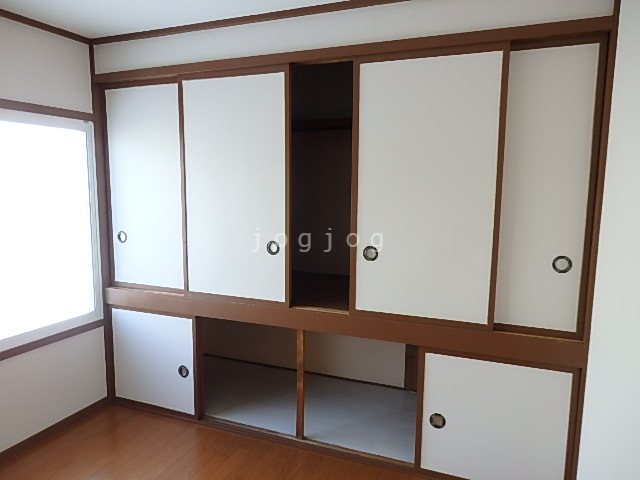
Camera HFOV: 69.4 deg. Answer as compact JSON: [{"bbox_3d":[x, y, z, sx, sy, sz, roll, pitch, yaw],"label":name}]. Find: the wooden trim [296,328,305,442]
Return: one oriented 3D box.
[{"bbox_3d":[-0.101,0.788,2.493,0.034,0.621,0.030,3,7,22],"label":"wooden trim"}]

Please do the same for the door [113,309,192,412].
[{"bbox_3d":[-1.030,0.740,2.877,0.639,0.613,0.030,3,8,21],"label":"door"}]

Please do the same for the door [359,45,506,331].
[{"bbox_3d":[0.474,-0.219,2.113,0.645,1.200,0.040,3,8,22],"label":"door"}]

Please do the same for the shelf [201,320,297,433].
[{"bbox_3d":[-0.275,0.724,2.962,0.644,0.610,0.759,3,7,22],"label":"shelf"}]

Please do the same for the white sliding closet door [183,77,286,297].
[{"bbox_3d":[-0.460,-0.272,2.491,0.645,1.200,0.040,3,8,22],"label":"white sliding closet door"}]

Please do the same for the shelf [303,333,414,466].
[{"bbox_3d":[0.334,0.756,2.720,0.603,0.605,0.759,3,7,22],"label":"shelf"}]

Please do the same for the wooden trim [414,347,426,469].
[{"bbox_3d":[0.485,0.820,2.260,0.034,0.621,0.030,3,7,22],"label":"wooden trim"}]

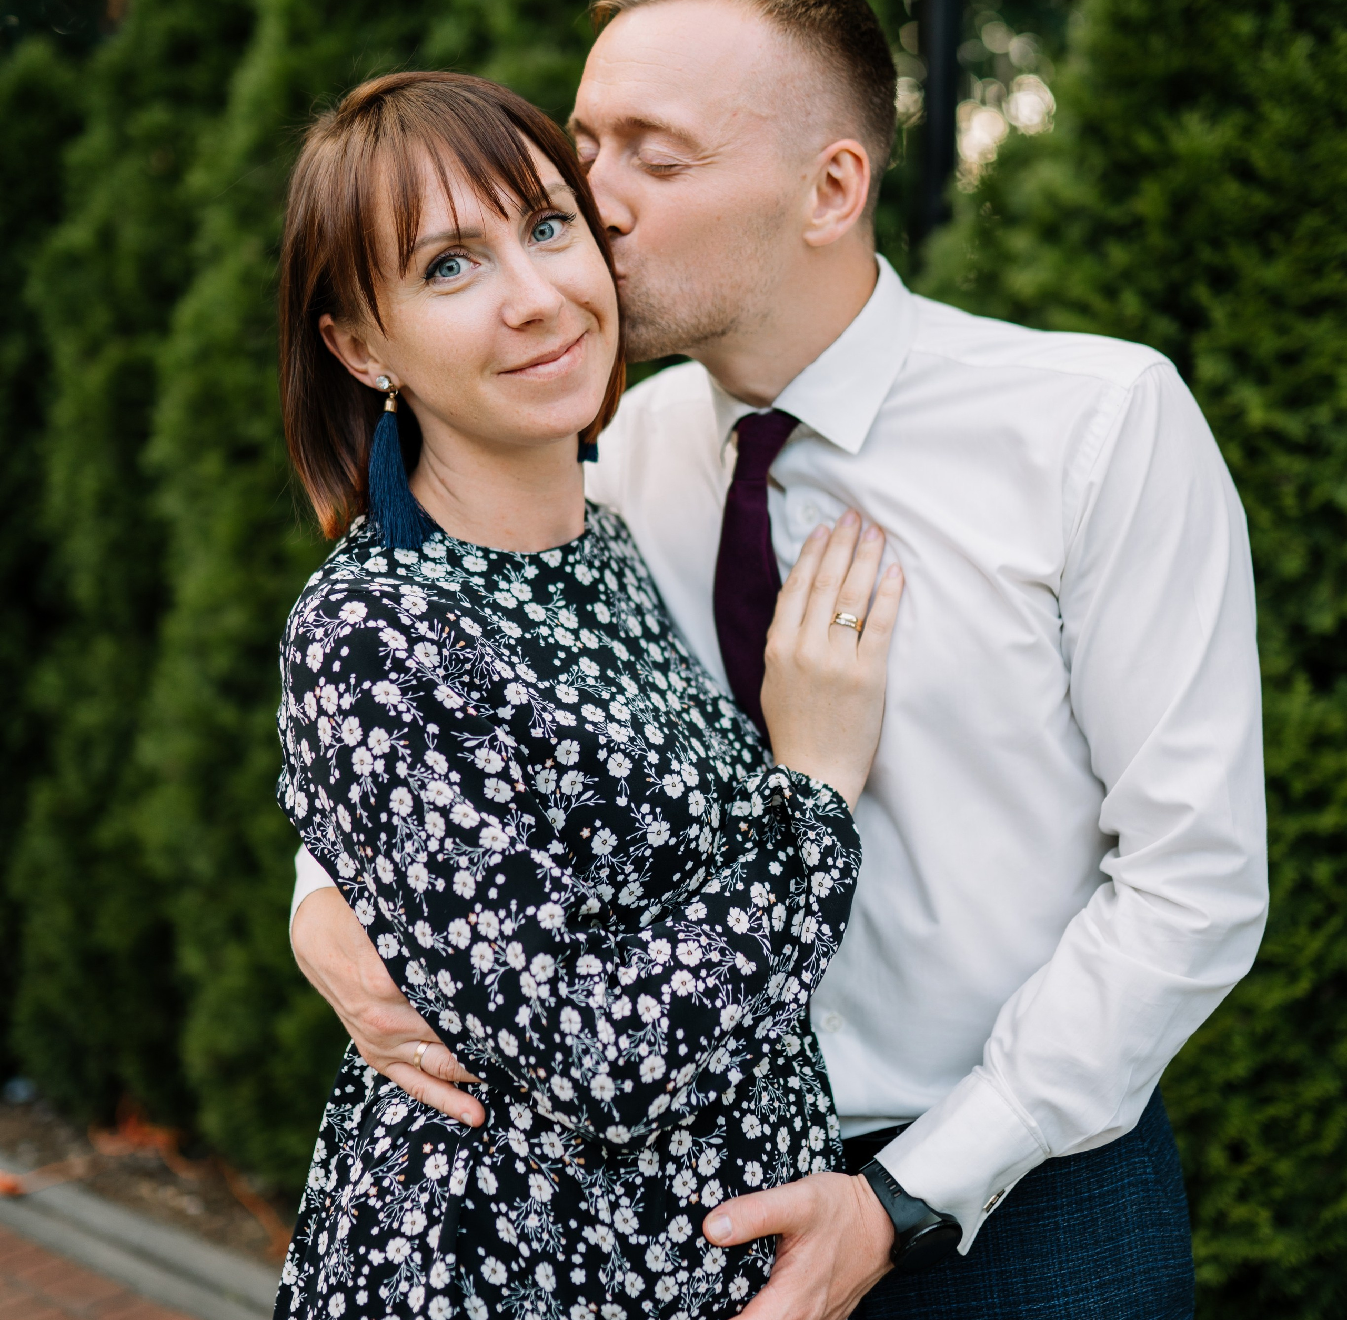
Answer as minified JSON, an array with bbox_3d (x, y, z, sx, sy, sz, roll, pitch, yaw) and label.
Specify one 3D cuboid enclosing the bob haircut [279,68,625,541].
[{"bbox_3d":[-0.136,-0.207,1.175,0.205,0.255,0.215,-19,12,-20],"label":"bob haircut"}]

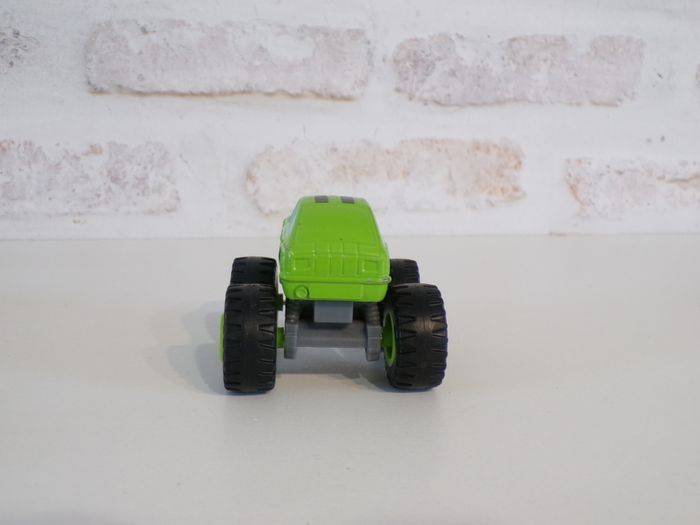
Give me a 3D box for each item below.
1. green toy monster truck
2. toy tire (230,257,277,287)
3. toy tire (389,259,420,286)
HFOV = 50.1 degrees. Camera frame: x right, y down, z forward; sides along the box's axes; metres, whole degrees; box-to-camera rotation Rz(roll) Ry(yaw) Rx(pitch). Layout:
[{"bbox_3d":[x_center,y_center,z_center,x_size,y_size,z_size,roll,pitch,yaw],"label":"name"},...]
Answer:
[{"bbox_3d":[-0.007,0.006,0.251,0.068,0.058,0.077,0,11,-6],"label":"green toy monster truck"},{"bbox_3d":[-0.034,0.015,0.273,0.015,0.033,0.033,0,11,-6],"label":"toy tire"},{"bbox_3d":[0.016,0.015,0.278,0.015,0.033,0.033,0,11,-6],"label":"toy tire"}]

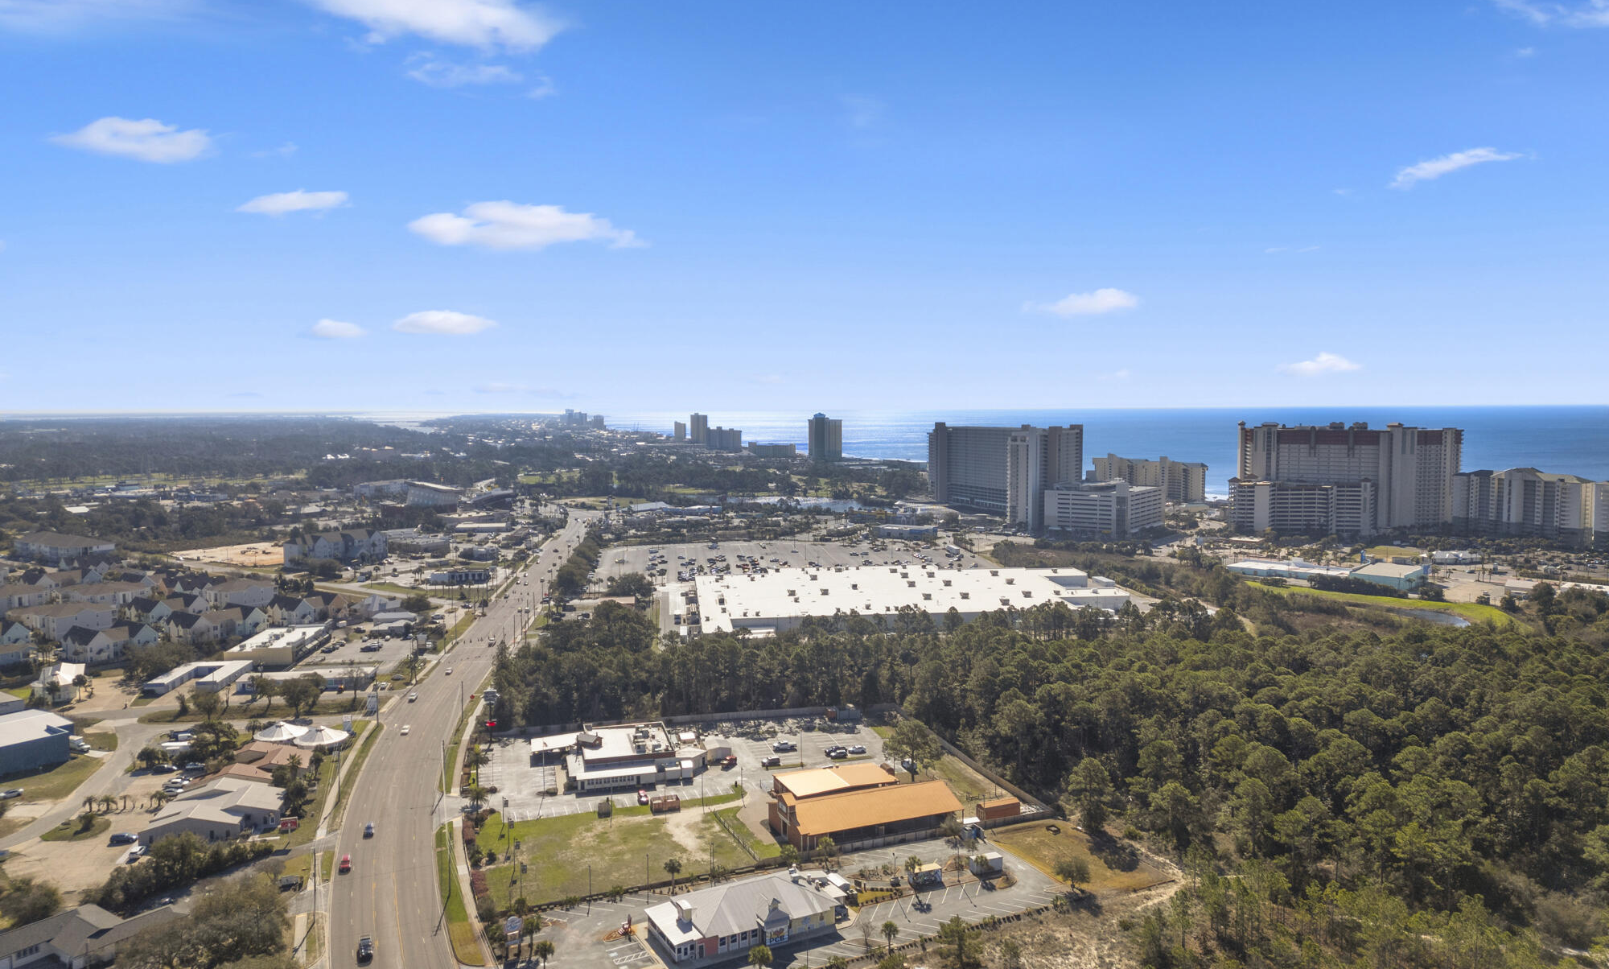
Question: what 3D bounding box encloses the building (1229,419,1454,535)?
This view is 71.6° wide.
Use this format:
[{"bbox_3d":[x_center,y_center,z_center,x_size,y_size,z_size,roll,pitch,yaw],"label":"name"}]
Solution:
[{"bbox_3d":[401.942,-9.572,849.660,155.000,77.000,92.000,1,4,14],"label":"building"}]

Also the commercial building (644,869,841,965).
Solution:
[{"bbox_3d":[-10.108,74.455,197.809,32.200,7.600,17.500,-3,5,-27],"label":"commercial building"}]

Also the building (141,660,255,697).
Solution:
[{"bbox_3d":[-204.537,65.037,378.451,24.500,3.600,31.500,-1,4,-4],"label":"building"}]

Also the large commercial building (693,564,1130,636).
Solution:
[{"bbox_3d":[49.312,51.852,500.314,191.000,9.000,148.000,-1,4,-6],"label":"large commercial building"}]

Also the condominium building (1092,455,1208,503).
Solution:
[{"bbox_3d":[343.976,-7.330,1106.416,25.000,37.000,168.000,-2,4,-18],"label":"condominium building"}]

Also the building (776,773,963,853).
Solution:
[{"bbox_3d":[13.469,70.641,244.214,37.500,8.300,19.000,-2,4,-21],"label":"building"}]

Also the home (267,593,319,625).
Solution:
[{"bbox_3d":[-221.082,54.450,485.487,21.500,9.800,12.300,3,5,36],"label":"home"}]

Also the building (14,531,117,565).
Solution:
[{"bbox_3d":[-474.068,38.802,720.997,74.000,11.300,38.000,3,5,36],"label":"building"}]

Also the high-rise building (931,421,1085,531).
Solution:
[{"bbox_3d":[164.912,-12.883,941.535,82.000,74.000,262.000,-1,4,-15],"label":"high-rise building"}]

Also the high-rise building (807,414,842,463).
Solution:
[{"bbox_3d":[32.451,-76.300,1834.218,55.000,76.000,36.000,-1,4,-10],"label":"high-rise building"}]

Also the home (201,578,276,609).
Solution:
[{"bbox_3d":[-265.795,51.807,523.730,27.000,10.300,23.000,2,5,34],"label":"home"}]

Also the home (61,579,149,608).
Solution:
[{"bbox_3d":[-326.807,52.343,522.363,25.000,10.300,27.500,3,5,36],"label":"home"}]

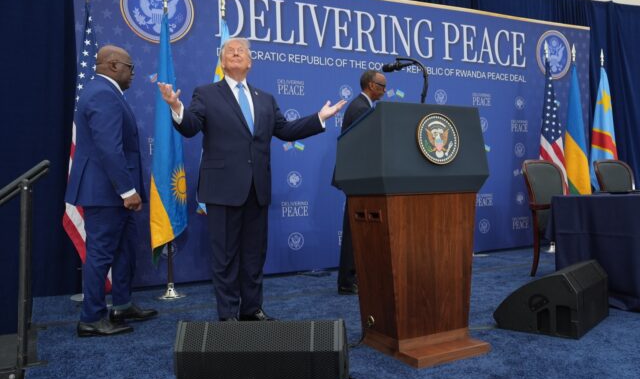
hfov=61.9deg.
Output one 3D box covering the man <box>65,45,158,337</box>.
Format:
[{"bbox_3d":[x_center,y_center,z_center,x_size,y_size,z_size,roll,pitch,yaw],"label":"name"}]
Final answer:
[{"bbox_3d":[-1.359,-0.025,3.491,0.560,1.870,0.540,-2,1,-25],"label":"man"}]

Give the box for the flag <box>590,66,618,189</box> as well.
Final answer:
[{"bbox_3d":[3.836,-0.598,7.180,0.340,2.080,0.260,-2,1,-26],"label":"flag"}]

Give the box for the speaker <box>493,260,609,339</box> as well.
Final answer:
[{"bbox_3d":[1.488,0.660,3.408,0.490,0.366,0.680,-1,1,41],"label":"speaker"}]

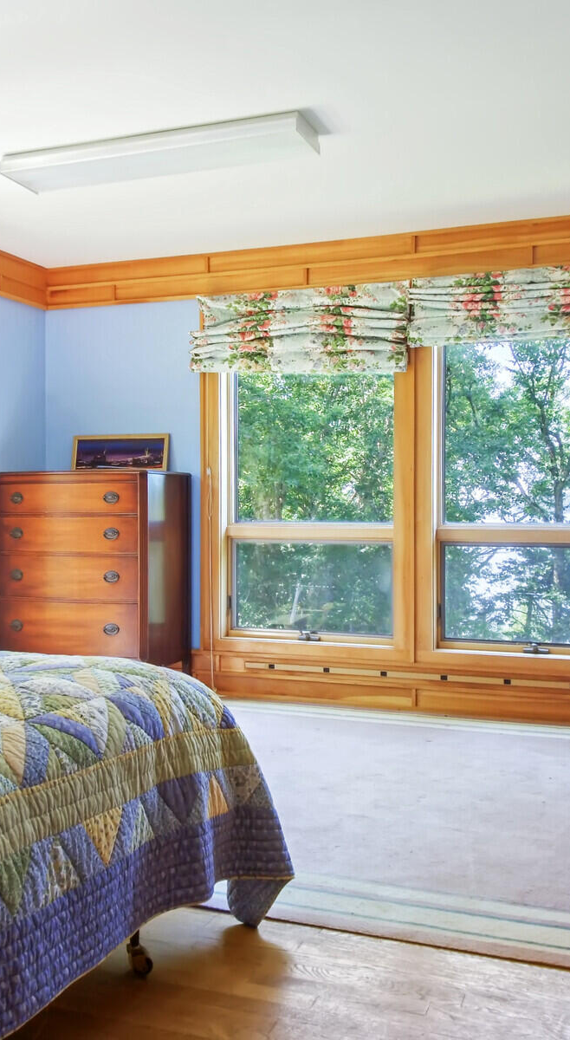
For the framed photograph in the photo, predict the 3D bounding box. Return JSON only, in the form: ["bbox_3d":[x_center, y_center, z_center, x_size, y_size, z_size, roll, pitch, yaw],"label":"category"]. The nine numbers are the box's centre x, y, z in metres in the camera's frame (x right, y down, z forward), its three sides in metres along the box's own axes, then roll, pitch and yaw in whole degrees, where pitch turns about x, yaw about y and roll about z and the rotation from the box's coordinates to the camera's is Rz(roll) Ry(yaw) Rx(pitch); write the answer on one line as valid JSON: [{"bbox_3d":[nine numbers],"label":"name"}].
[{"bbox_3d":[-0.930,-0.363,4.965,0.611,0.233,0.025,0,-6,19],"label":"framed photograph"}]

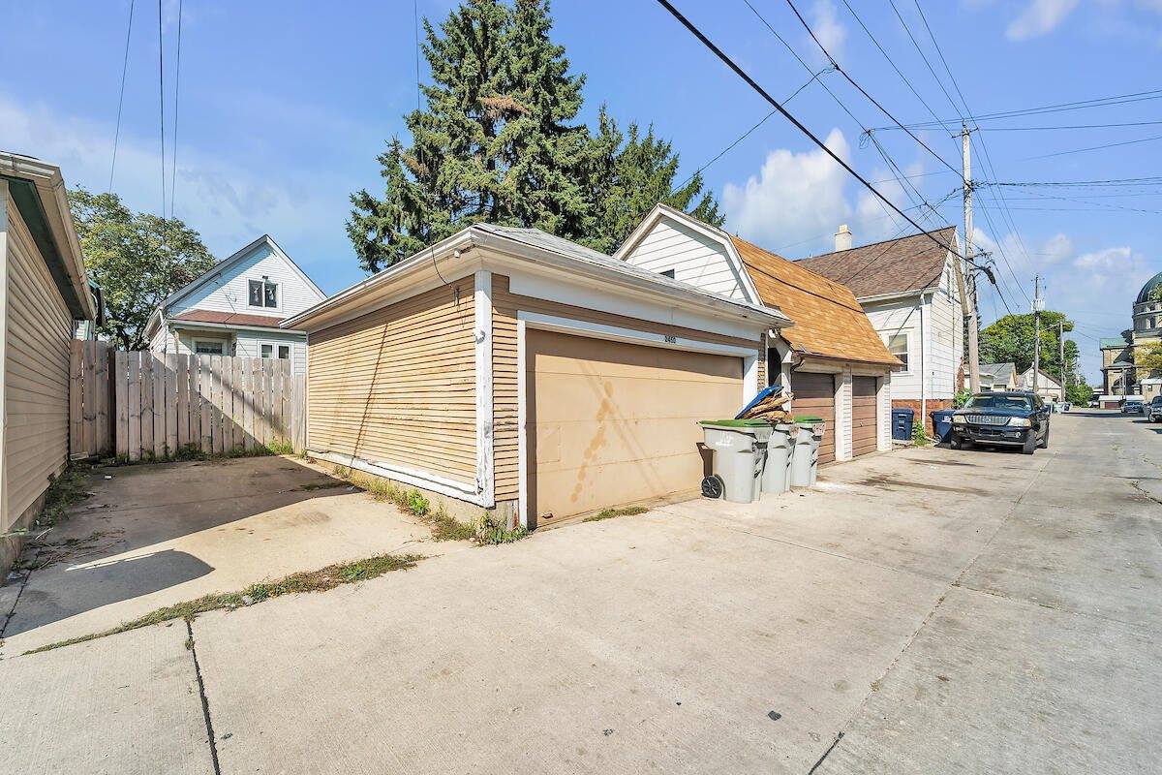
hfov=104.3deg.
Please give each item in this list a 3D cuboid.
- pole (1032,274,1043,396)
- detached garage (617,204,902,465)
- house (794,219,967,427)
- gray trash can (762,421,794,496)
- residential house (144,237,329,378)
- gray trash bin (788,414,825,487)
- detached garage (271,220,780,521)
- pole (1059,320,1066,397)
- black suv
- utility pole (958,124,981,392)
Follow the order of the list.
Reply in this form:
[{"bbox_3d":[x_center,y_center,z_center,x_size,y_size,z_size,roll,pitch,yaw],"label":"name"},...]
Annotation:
[{"bbox_3d":[38.394,-3.636,38.134,0.400,12.200,0.400,1,-3,-41],"label":"pole"},{"bbox_3d":[4.560,-1.173,12.888,6.600,5.950,6.100,1,-3,-41],"label":"detached garage"},{"bbox_3d":[12.549,-2.303,23.054,7.200,8.800,10.000,1,-3,-42],"label":"house"},{"bbox_3d":[2.951,1.066,7.284,0.820,1.120,0.680,-2,-3,44],"label":"gray trash can"},{"bbox_3d":[-17.208,-2.248,23.234,6.700,8.400,12.000,2,-3,-43],"label":"residential house"},{"bbox_3d":[3.709,1.081,7.852,0.820,1.120,0.680,-2,-3,44],"label":"gray trash bin"},{"bbox_3d":[-0.839,-0.719,8.920,7.115,4.835,6.924,2,-3,-44],"label":"detached garage"},{"bbox_3d":[61.844,-2.793,58.114,0.380,11.600,0.380,1,-3,-41],"label":"pole"},{"bbox_3d":[13.105,0.976,14.123,4.800,1.810,1.850,1,-2,-40],"label":"black suv"},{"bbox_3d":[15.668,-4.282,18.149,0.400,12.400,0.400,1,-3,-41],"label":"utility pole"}]

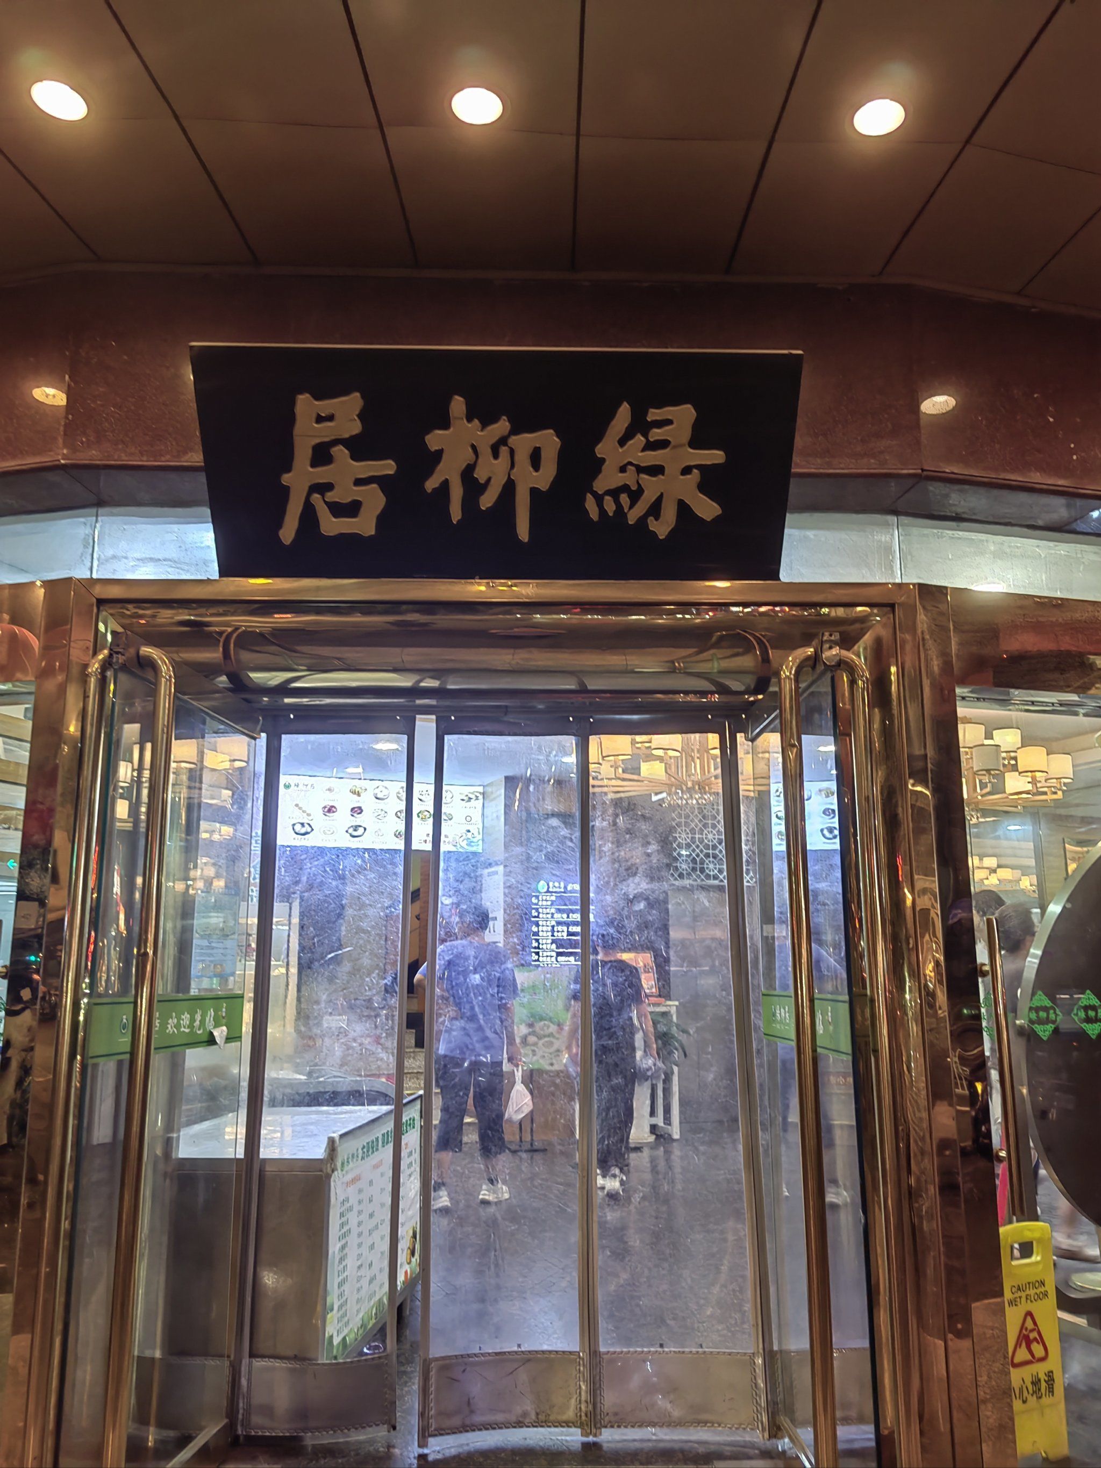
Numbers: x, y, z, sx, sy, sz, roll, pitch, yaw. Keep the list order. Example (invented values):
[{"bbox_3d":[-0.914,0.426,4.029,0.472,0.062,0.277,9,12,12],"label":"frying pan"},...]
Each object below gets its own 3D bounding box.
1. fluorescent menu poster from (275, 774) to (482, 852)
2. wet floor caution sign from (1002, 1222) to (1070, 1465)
[{"bbox_3d":[-1.454,0.701,9.863,1.797,0.594,0.060,4,-13,-18],"label":"fluorescent menu poster"},{"bbox_3d":[1.263,1.664,3.151,0.300,0.615,0.090,7,-14,-31],"label":"wet floor caution sign"}]

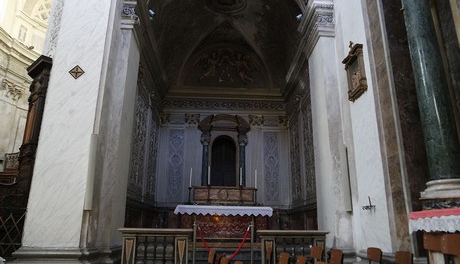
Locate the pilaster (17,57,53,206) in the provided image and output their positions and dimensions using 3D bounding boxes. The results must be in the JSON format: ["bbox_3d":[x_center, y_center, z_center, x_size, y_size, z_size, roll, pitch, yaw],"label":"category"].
[{"bbox_3d":[-4.173,0.057,6.553,0.820,3.225,0.360,-13,-19,42],"label":"pilaster"}]

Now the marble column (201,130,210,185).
[{"bbox_3d":[-0.817,0.845,10.303,0.320,1.884,0.320,1,-14,-1],"label":"marble column"}]

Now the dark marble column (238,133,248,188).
[{"bbox_3d":[0.486,1.014,11.021,0.320,2.101,0.320,1,-15,-2],"label":"dark marble column"}]

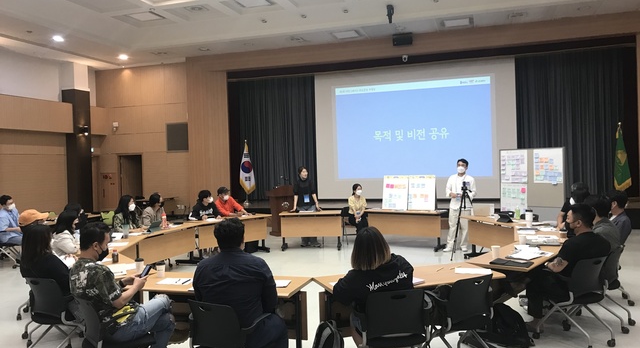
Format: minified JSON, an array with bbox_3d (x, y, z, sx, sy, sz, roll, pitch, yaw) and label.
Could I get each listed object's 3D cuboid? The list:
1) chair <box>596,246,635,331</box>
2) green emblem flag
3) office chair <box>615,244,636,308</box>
[{"bbox_3d":[2.800,1.117,5.169,0.570,0.790,0.520,-1,1,42],"label":"chair"},{"bbox_3d":[7.422,-0.384,12.749,0.420,1.780,0.320,-1,1,27],"label":"green emblem flag"},{"bbox_3d":[3.283,1.087,5.990,0.580,0.800,0.560,-1,1,13],"label":"office chair"}]

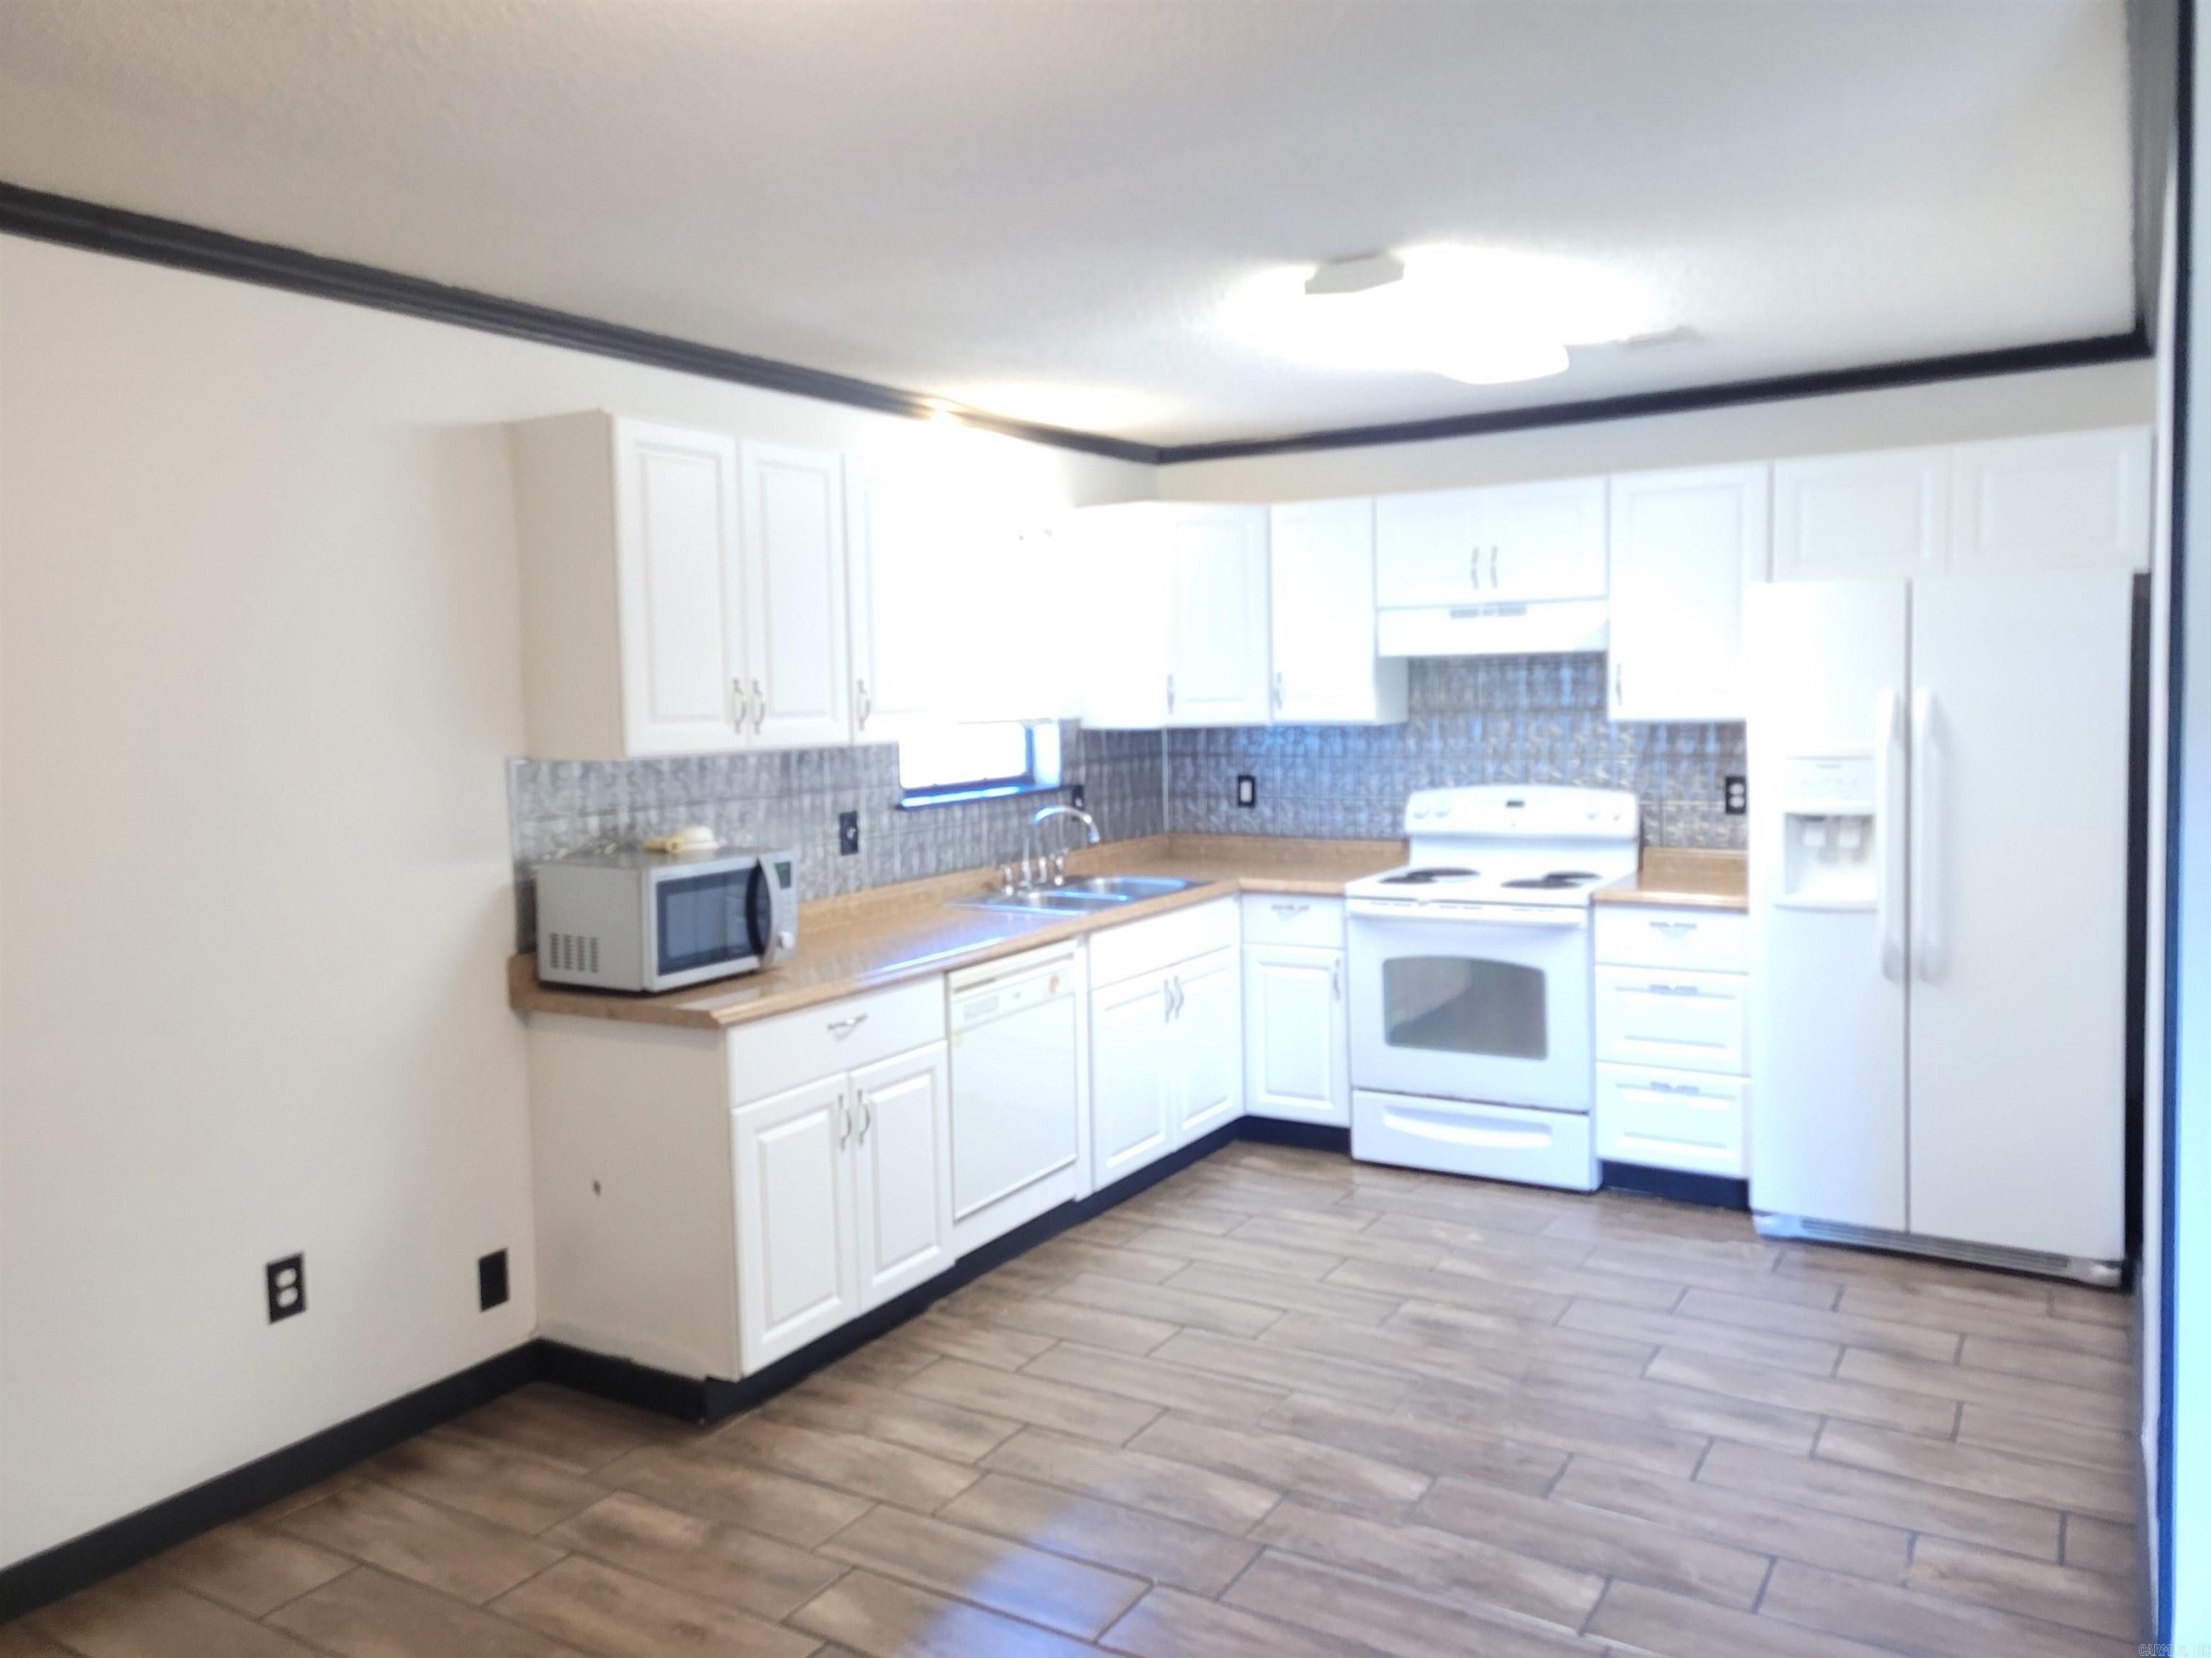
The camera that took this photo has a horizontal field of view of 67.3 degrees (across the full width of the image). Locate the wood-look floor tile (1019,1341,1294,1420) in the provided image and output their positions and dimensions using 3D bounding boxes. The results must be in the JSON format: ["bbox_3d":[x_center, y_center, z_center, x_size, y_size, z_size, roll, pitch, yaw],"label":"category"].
[{"bbox_3d":[0.108,1.266,3.784,0.616,0.010,0.203,2,6,32],"label":"wood-look floor tile"}]

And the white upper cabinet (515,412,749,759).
[{"bbox_3d":[-1.113,-0.545,3.878,0.332,0.752,0.387,2,6,32],"label":"white upper cabinet"}]

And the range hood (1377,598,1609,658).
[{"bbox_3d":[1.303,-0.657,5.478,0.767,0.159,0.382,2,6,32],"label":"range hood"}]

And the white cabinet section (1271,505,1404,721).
[{"bbox_3d":[0.810,-0.738,5.723,0.376,0.741,0.311,1,5,31],"label":"white cabinet section"}]

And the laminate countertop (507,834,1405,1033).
[{"bbox_3d":[-0.128,0.221,4.777,0.988,0.121,3.046,1,5,31],"label":"laminate countertop"}]

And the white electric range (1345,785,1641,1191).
[{"bbox_3d":[1.247,0.465,5.267,0.761,1.170,0.650,2,6,32],"label":"white electric range"}]

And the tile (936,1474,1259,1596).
[{"bbox_3d":[-0.019,1.290,3.037,0.600,0.010,0.200,1,6,31],"label":"tile"}]

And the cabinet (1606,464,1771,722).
[{"bbox_3d":[1.823,-0.717,5.100,0.461,0.737,0.324,1,5,31],"label":"cabinet"}]

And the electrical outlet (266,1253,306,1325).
[{"bbox_3d":[-1.610,0.906,3.274,0.010,0.117,0.073,2,6,32],"label":"electrical outlet"}]

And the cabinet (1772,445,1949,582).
[{"bbox_3d":[2.215,-0.884,4.846,0.466,0.383,0.324,1,5,31],"label":"cabinet"}]

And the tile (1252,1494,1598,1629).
[{"bbox_3d":[0.560,1.293,2.936,0.605,0.010,0.198,2,6,32],"label":"tile"}]

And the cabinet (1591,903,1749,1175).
[{"bbox_3d":[1.792,0.588,5.072,0.437,0.762,0.613,1,5,31],"label":"cabinet"}]

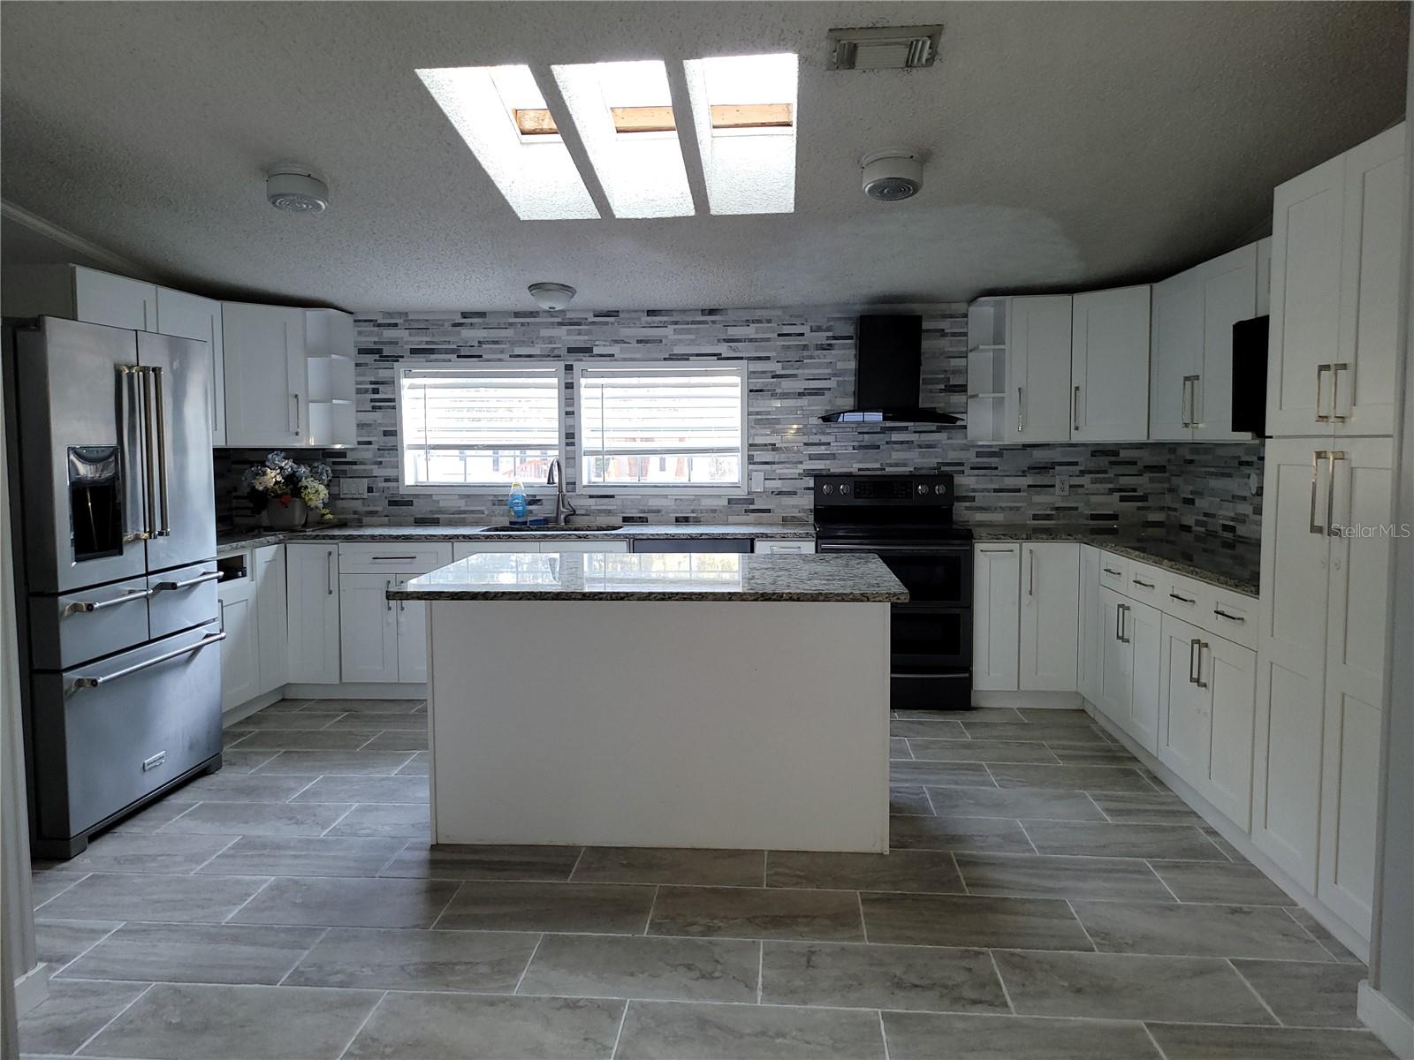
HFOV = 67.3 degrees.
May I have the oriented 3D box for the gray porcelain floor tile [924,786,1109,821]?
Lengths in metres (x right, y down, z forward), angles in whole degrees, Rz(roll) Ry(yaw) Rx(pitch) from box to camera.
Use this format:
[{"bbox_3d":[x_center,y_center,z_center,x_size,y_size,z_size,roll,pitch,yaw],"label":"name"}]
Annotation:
[{"bbox_3d":[1.157,1.040,4.011,0.612,0.012,0.328,0,5,5],"label":"gray porcelain floor tile"}]

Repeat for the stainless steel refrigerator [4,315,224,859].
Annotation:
[{"bbox_3d":[-2.480,0.164,3.990,0.894,1.796,0.965,0,5,5],"label":"stainless steel refrigerator"}]

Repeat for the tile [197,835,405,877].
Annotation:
[{"bbox_3d":[-1.341,1.099,3.562,0.612,0.012,0.328,0,5,5],"label":"tile"}]

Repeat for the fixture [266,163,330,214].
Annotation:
[{"bbox_3d":[-1.561,-1.301,4.052,0.226,0.110,0.226,0,-4,5],"label":"fixture"}]

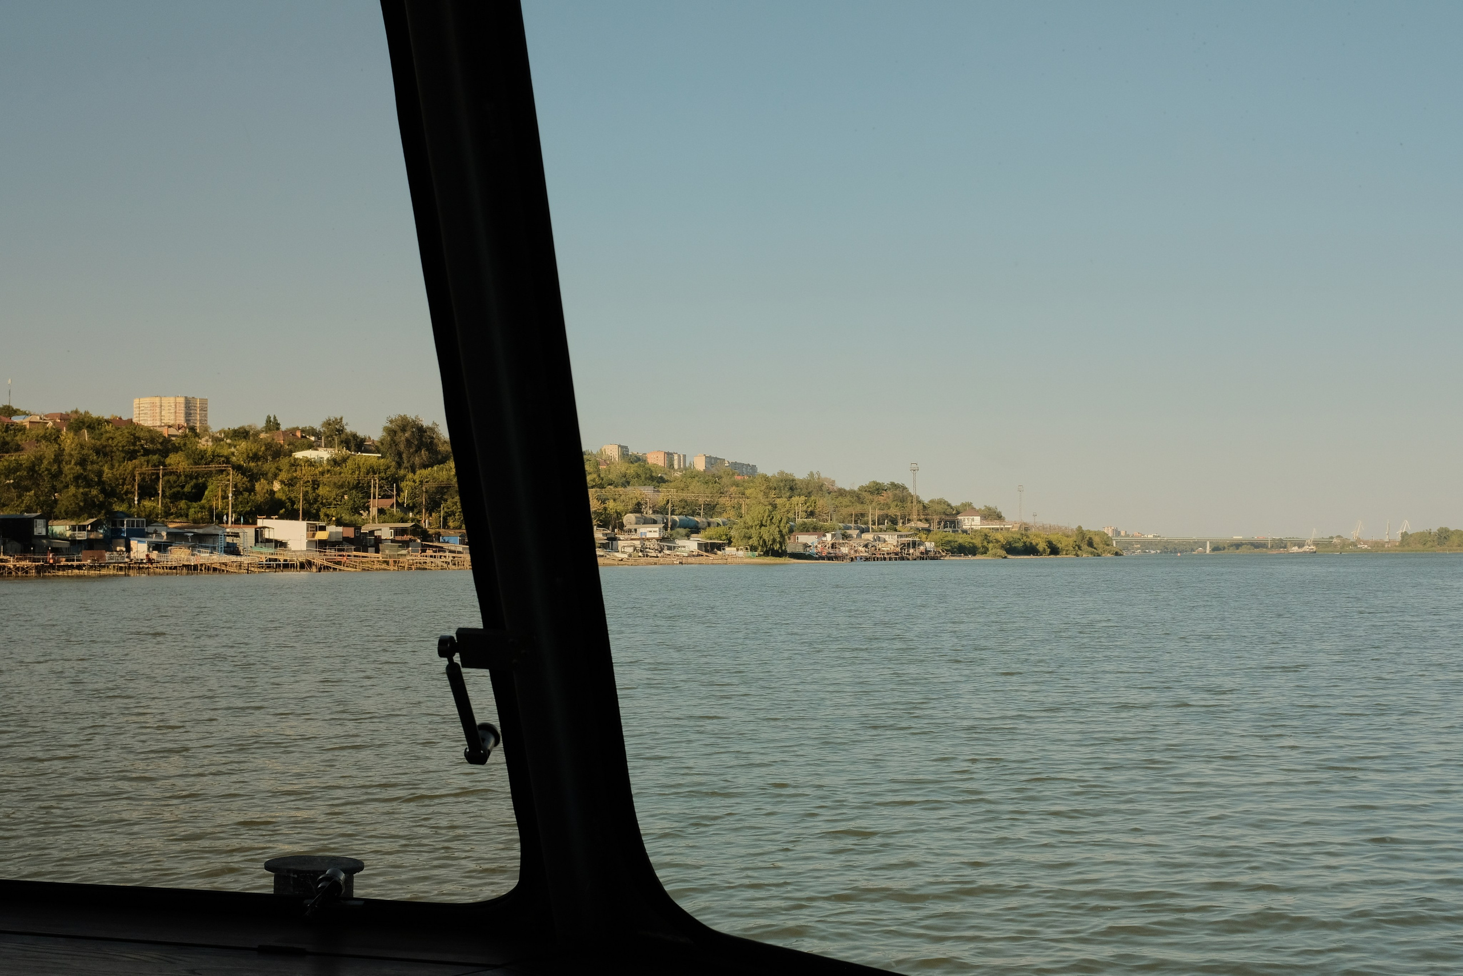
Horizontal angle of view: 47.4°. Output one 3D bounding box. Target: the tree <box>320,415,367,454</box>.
[{"bbox_3d":[-90.970,-11.600,389.800,10.500,10.500,10.000,0,-2,0],"label":"tree"}]

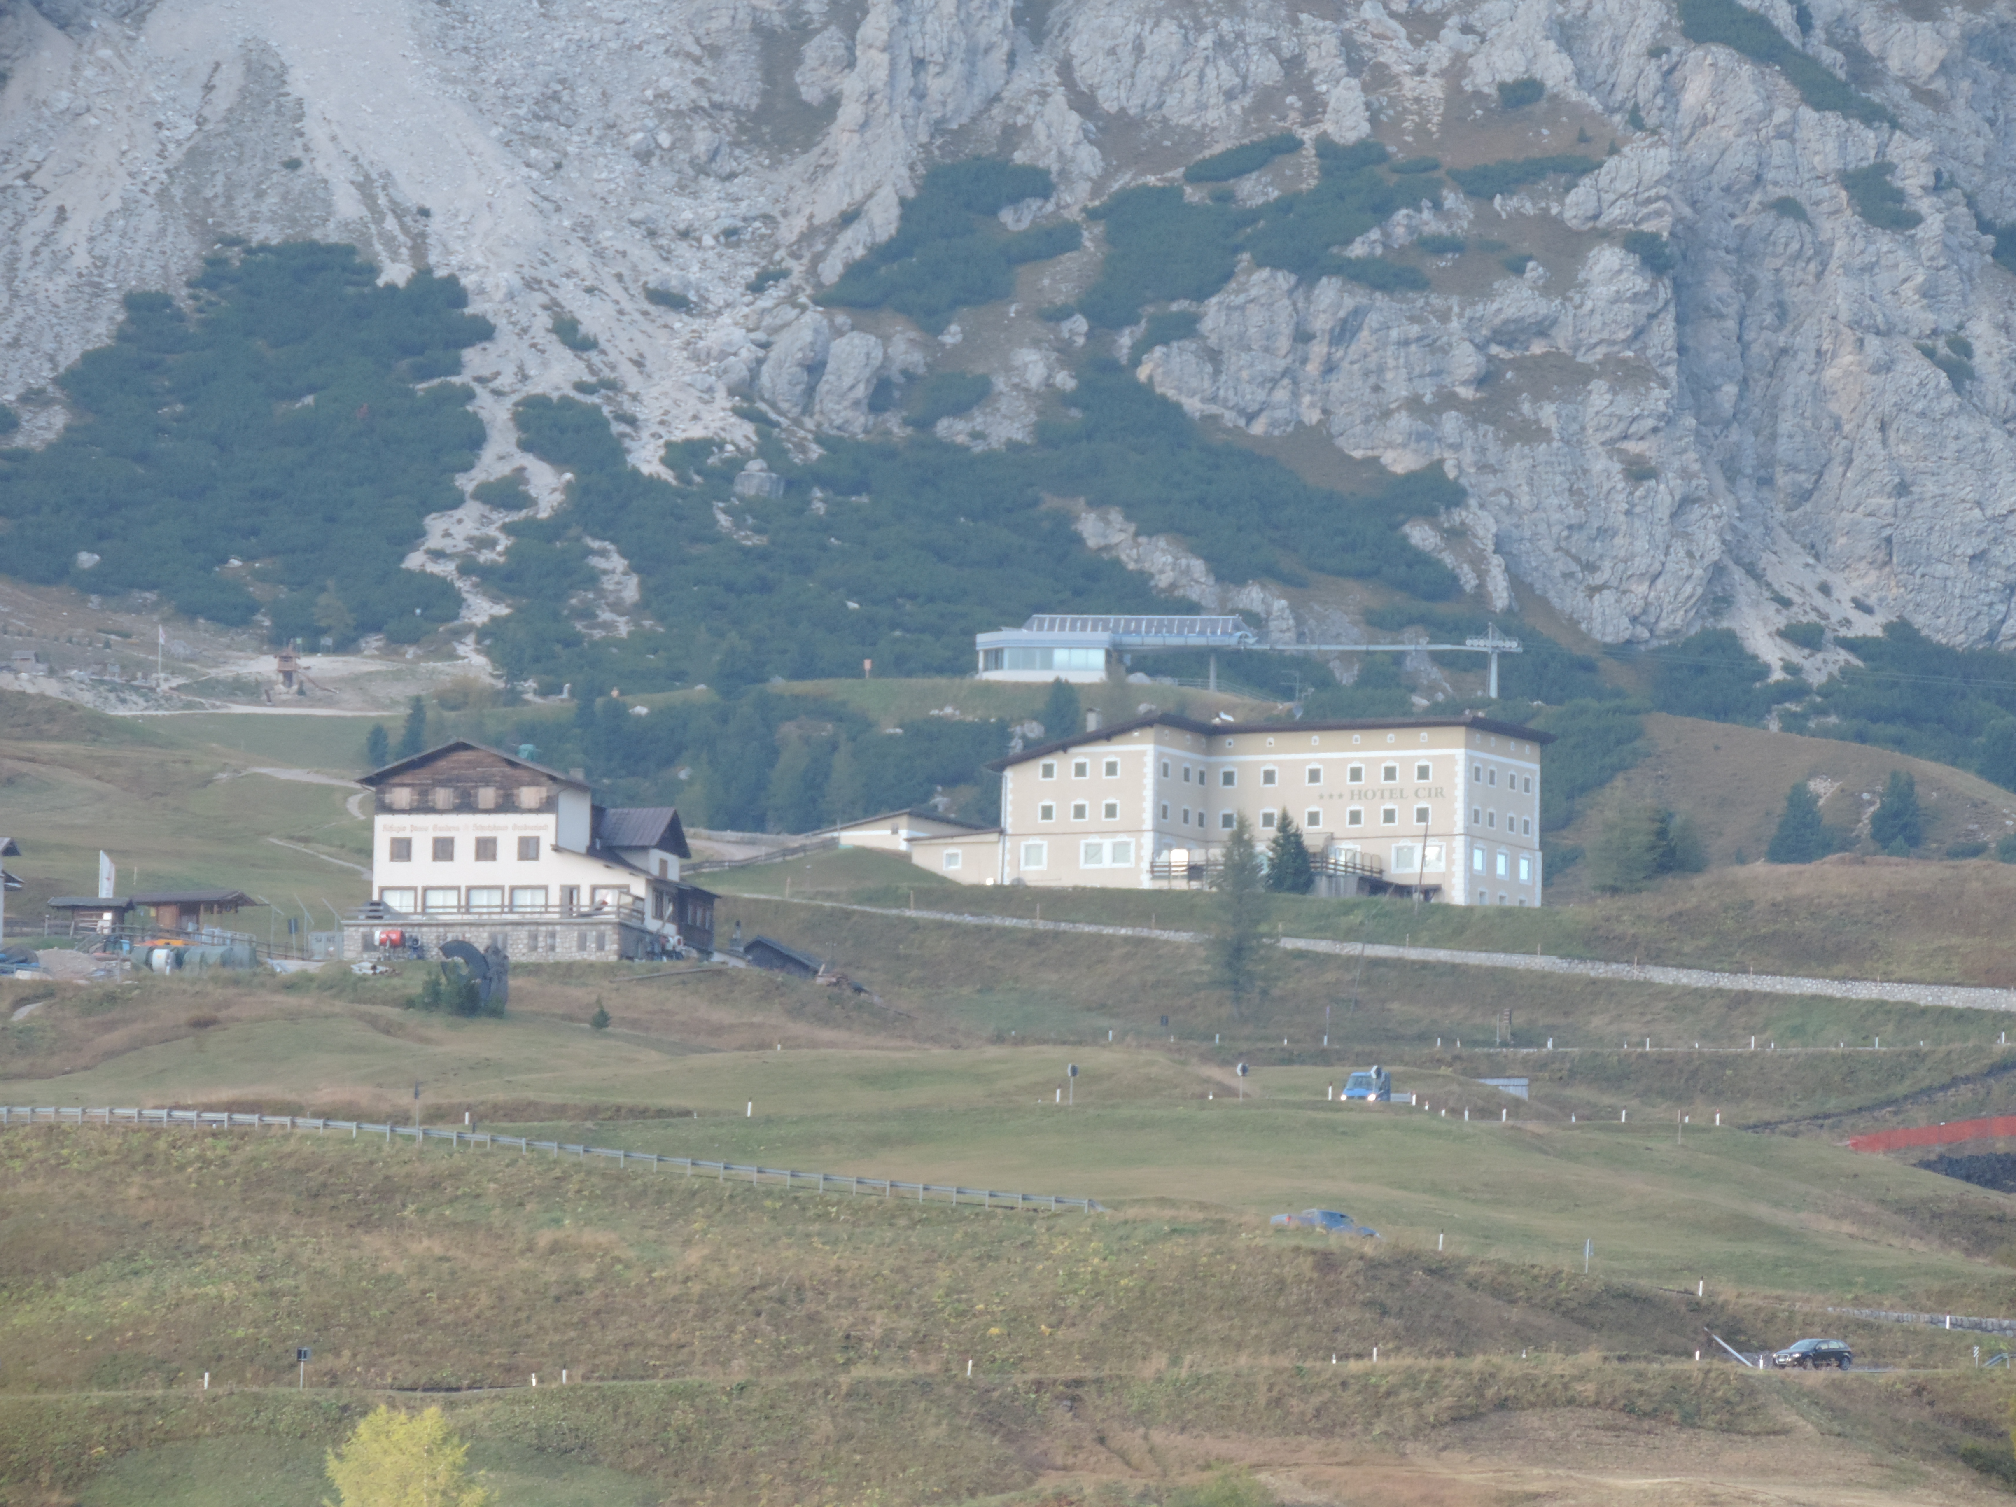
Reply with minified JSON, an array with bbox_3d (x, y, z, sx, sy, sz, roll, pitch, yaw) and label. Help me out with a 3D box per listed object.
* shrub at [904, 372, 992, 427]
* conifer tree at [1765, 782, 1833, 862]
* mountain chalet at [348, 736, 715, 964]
[{"bbox_3d":[-5.976,-35.464,1890.000,8.650,5.187,6.487,1,-5,0],"label":"shrub"},{"bbox_3d":[58.295,5.147,1390.000,5.049,6.058,5.049,1,-5,0],"label":"conifer tree"},{"bbox_3d":[-27.296,6.113,1090.868,17.013,13.200,16.361,-1,-6,18],"label":"mountain chalet"}]

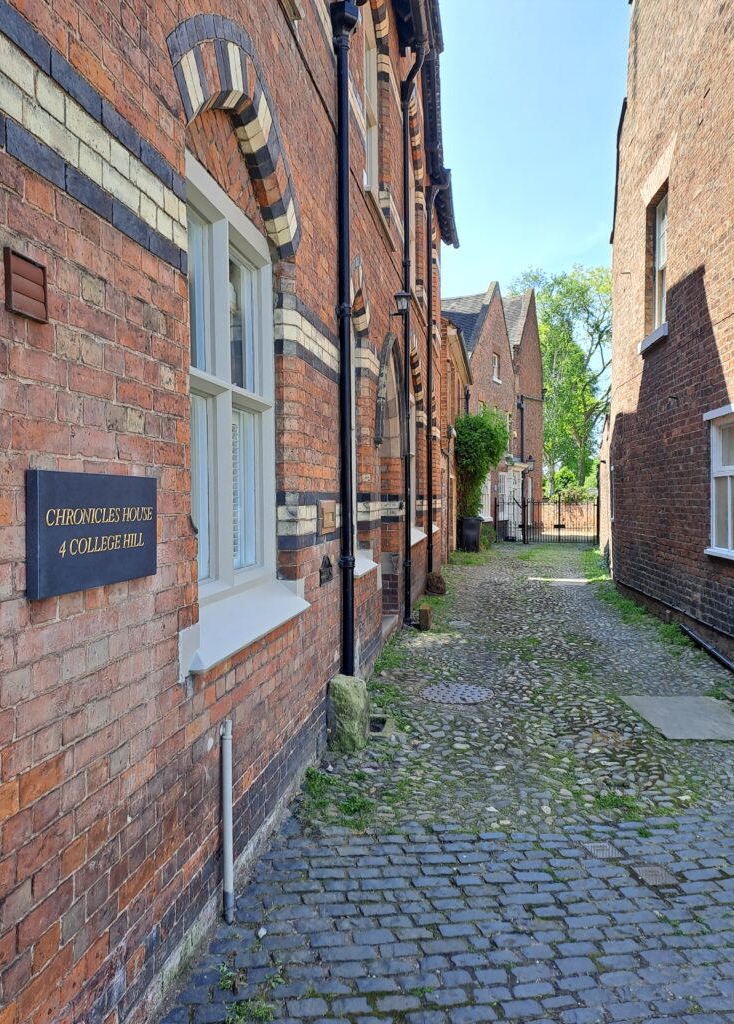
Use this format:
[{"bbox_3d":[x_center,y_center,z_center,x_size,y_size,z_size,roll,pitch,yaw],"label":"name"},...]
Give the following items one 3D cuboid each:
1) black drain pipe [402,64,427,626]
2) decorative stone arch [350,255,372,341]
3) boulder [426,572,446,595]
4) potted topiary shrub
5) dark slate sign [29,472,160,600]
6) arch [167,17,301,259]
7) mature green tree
[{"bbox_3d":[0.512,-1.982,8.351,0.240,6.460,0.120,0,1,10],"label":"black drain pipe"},{"bbox_3d":[-0.103,-1.805,6.056,0.150,0.555,0.930,0,1,10],"label":"decorative stone arch"},{"bbox_3d":[1.001,1.054,10.961,0.270,0.285,0.270,0,1,10],"label":"boulder"},{"bbox_3d":[3.025,-0.873,19.586,1.400,3.800,1.420,0,1,10],"label":"potted topiary shrub"},{"bbox_3d":[-0.718,0.049,2.004,0.032,0.298,0.603,0,1,10],"label":"dark slate sign"},{"bbox_3d":[-0.578,-1.746,3.327,0.150,0.755,1.745,0,1,10],"label":"arch"},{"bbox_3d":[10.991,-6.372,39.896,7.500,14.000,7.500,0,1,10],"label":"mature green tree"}]

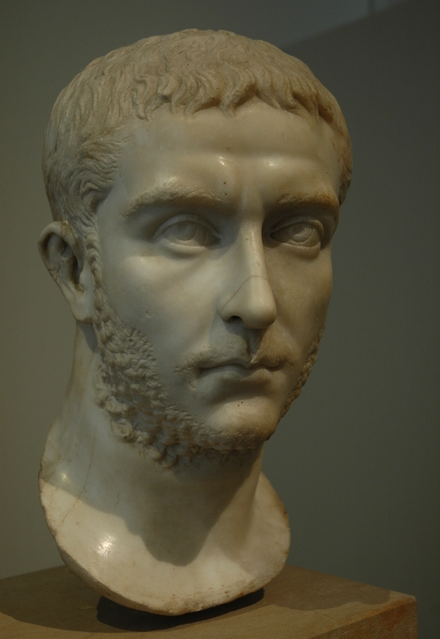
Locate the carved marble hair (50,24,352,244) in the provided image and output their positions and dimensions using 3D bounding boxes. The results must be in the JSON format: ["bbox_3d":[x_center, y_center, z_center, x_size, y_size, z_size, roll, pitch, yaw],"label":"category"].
[{"bbox_3d":[-0.021,-0.123,0.668,0.206,0.166,0.233,0,0,-21],"label":"carved marble hair"}]

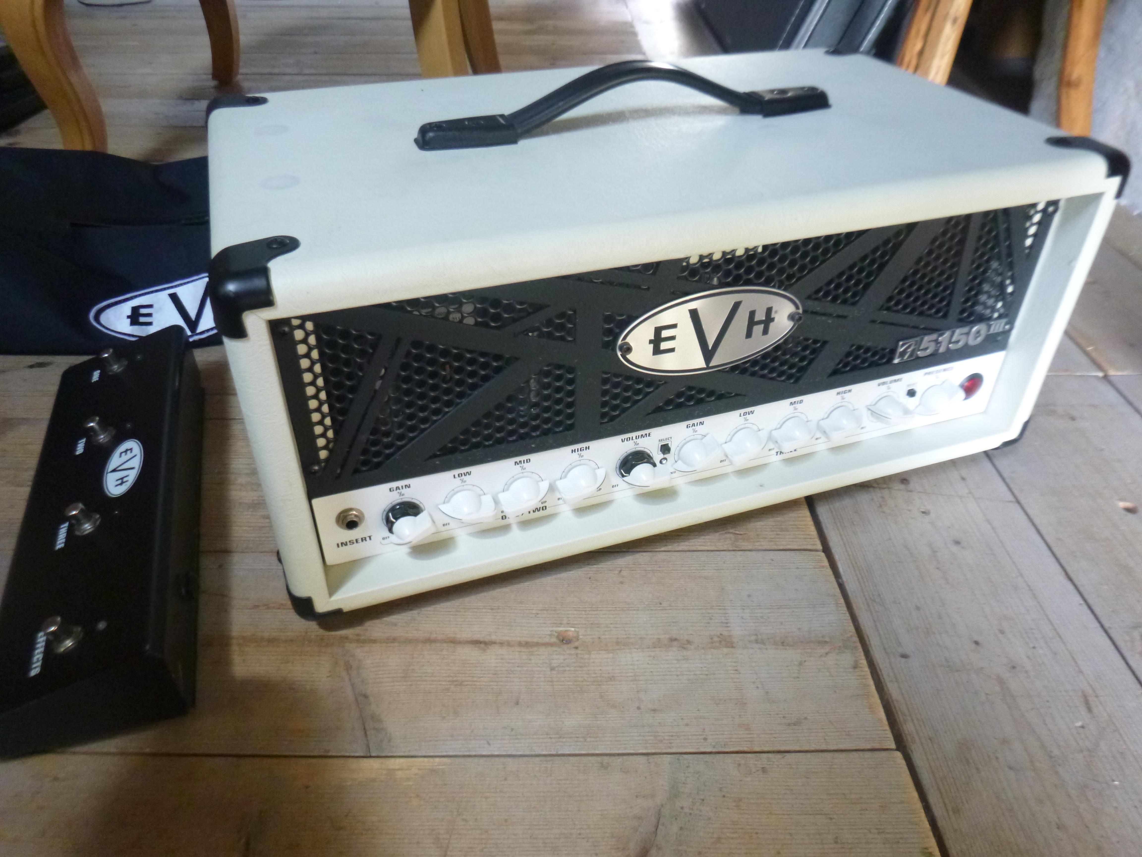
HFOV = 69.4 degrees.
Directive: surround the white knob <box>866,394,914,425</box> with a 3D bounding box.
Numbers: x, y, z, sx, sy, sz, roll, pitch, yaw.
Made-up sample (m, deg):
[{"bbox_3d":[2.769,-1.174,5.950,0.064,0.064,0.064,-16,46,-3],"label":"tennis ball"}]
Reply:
[{"bbox_3d":[0.232,-0.011,0.598,0.033,0.020,0.017,-12,38,-16],"label":"white knob"}]

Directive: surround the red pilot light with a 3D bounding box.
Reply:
[{"bbox_3d":[0.304,-0.031,0.623,0.022,0.022,0.008,-12,38,-16],"label":"red pilot light"}]

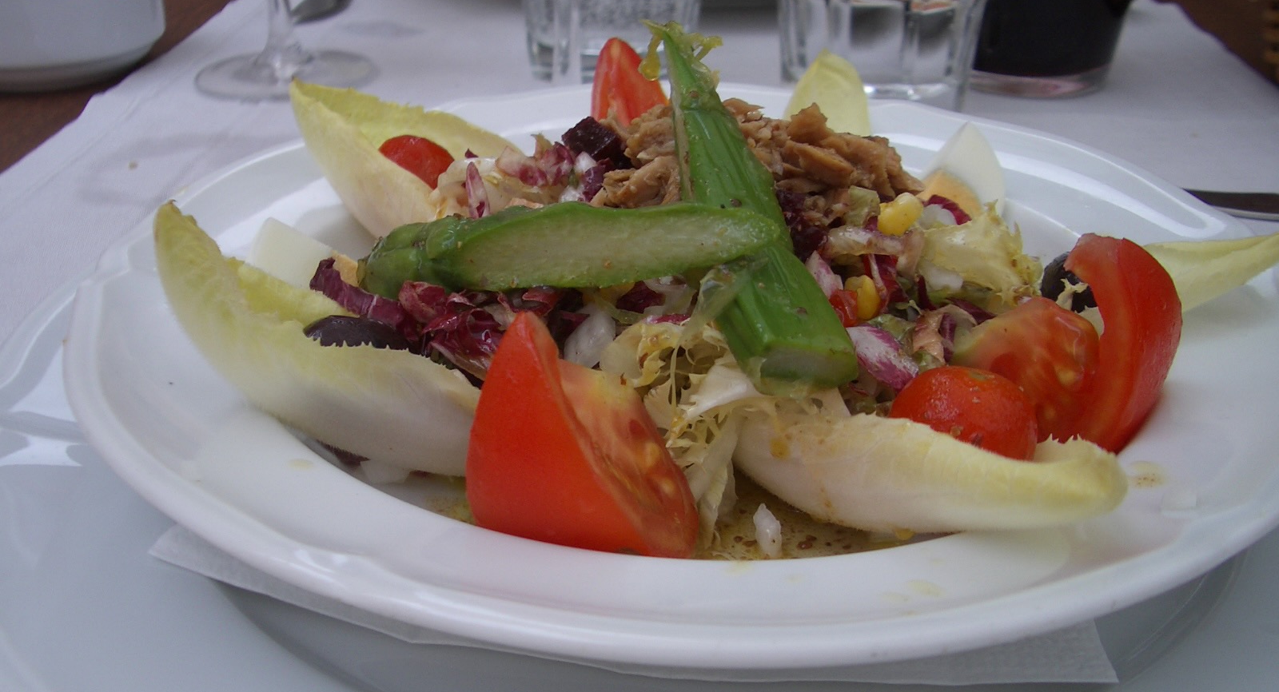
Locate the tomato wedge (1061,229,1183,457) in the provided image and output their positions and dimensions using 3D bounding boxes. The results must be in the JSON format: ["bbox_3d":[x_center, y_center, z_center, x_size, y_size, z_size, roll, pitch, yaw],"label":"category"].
[{"bbox_3d":[0.081,0.000,0.216,0.020,0.037,0.021,-16,27,-34],"label":"tomato wedge"}]

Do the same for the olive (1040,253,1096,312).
[{"bbox_3d":[0.084,-0.012,0.251,0.018,0.013,0.015,-16,32,-27],"label":"olive"}]

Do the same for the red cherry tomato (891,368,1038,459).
[{"bbox_3d":[0.052,0.013,0.208,0.025,0.022,0.025,0,28,0],"label":"red cherry tomato"}]

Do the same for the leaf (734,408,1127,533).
[{"bbox_3d":[0.048,0.020,0.213,0.063,0.020,0.024,3,7,17],"label":"leaf"}]

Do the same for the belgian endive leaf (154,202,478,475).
[{"bbox_3d":[-0.058,0.001,0.235,0.076,0.024,0.030,28,6,17],"label":"belgian endive leaf"}]

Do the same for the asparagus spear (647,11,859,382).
[{"bbox_3d":[0.017,-0.030,0.246,0.017,0.012,0.089,-9,52,-11],"label":"asparagus spear"}]

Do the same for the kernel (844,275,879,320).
[{"bbox_3d":[0.040,-0.009,0.228,0.007,0.009,0.005,13,28,12],"label":"kernel"}]

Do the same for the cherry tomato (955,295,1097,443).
[{"bbox_3d":[0.066,0.005,0.224,0.025,0.025,0.019,11,30,19],"label":"cherry tomato"}]

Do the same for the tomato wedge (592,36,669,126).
[{"bbox_3d":[-0.003,-0.052,0.313,0.028,0.042,0.026,-3,28,-5],"label":"tomato wedge"}]

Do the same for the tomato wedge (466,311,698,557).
[{"bbox_3d":[-0.010,0.016,0.212,0.032,0.044,0.027,-14,18,40],"label":"tomato wedge"}]

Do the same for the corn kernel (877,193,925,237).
[{"bbox_3d":[0.050,-0.025,0.247,0.007,0.009,0.006,38,16,-14],"label":"corn kernel"}]

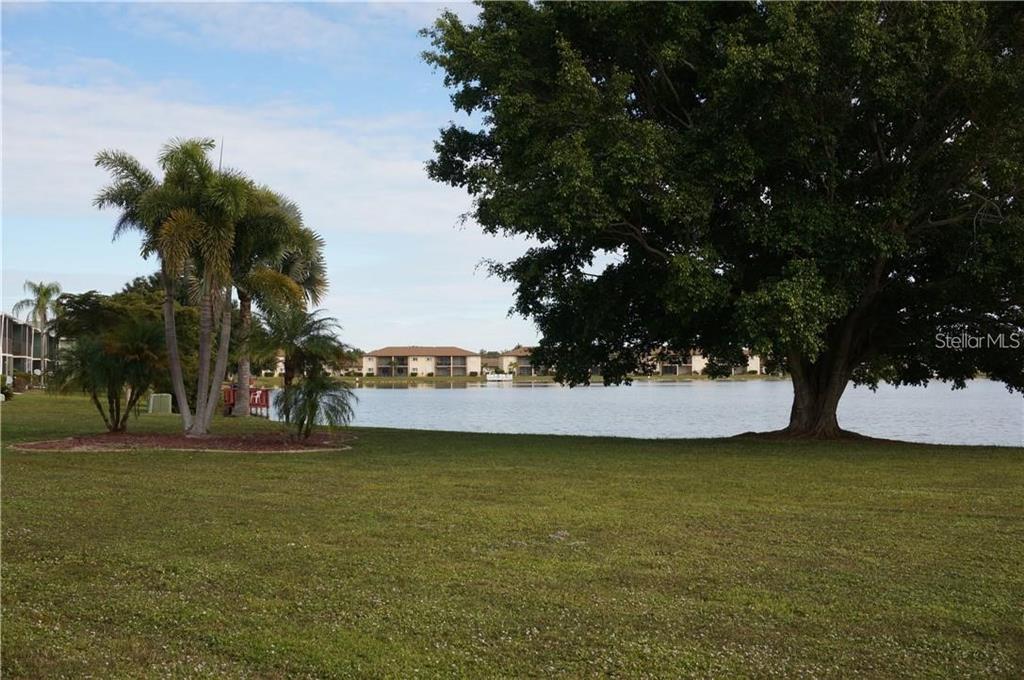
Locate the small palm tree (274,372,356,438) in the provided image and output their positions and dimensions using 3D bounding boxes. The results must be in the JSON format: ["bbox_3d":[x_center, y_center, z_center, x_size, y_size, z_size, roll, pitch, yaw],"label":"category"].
[{"bbox_3d":[-4.688,1.506,26.122,1.950,1.620,1.900,0,-2,0],"label":"small palm tree"}]

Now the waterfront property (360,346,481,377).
[{"bbox_3d":[-23.508,5.715,291.107,30.200,7.800,13.000,0,-2,-7],"label":"waterfront property"}]

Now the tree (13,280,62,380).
[{"bbox_3d":[-43.166,-0.559,101.131,4.600,9.600,4.600,0,-2,0],"label":"tree"}]

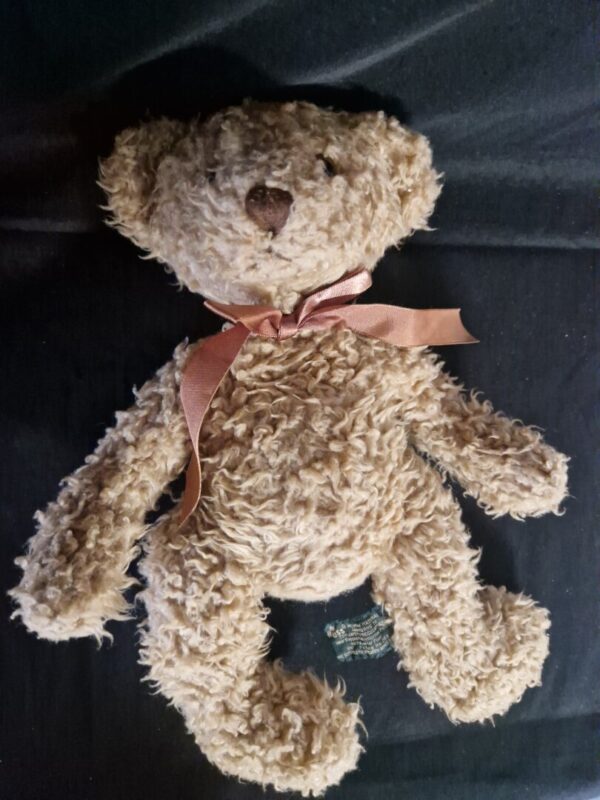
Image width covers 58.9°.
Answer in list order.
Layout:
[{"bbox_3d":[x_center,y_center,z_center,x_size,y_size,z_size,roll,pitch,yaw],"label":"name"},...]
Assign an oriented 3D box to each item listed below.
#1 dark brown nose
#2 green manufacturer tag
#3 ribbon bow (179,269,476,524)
[{"bbox_3d":[-0.018,-0.112,0.312,0.027,0.014,0.029,-6,83,-1],"label":"dark brown nose"},{"bbox_3d":[0.041,0.163,0.370,0.043,0.006,0.028,-16,78,-3],"label":"green manufacturer tag"},{"bbox_3d":[0.017,-0.002,0.345,0.193,0.065,0.167,-3,78,-1],"label":"ribbon bow"}]

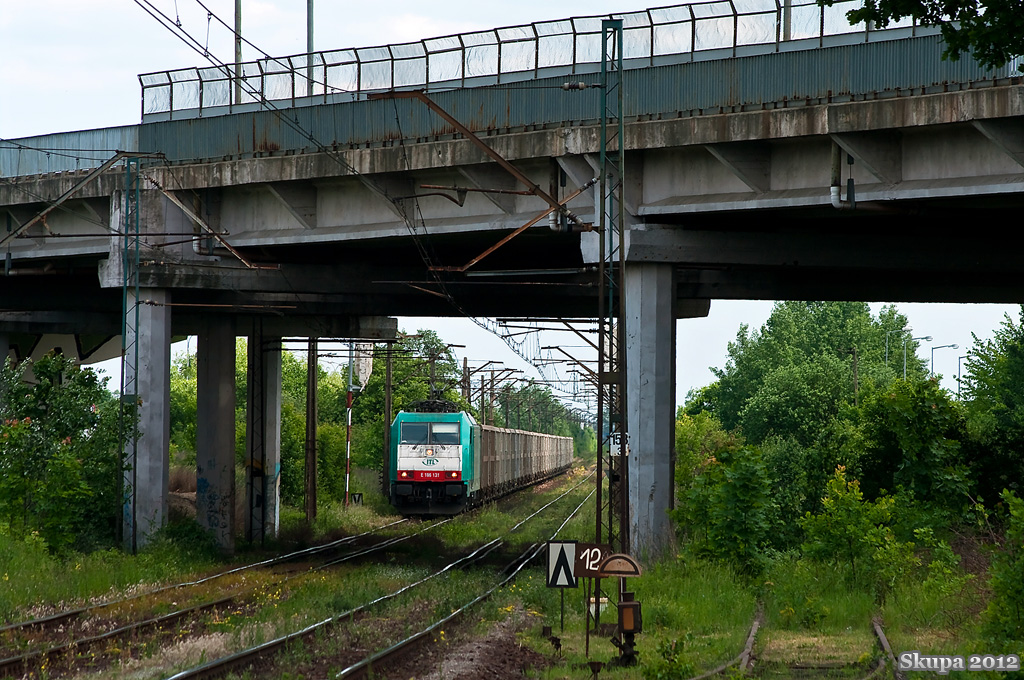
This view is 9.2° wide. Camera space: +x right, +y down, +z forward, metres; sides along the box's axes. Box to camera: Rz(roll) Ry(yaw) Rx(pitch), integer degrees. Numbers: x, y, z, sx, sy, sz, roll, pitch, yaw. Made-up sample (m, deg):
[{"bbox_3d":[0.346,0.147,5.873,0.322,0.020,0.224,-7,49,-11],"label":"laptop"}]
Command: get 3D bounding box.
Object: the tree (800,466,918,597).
[{"bbox_3d":[5.328,2.951,98.000,1.800,2.050,1.700,0,-1,0],"label":"tree"}]

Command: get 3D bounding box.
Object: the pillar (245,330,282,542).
[{"bbox_3d":[-7.069,2.739,181.945,0.880,5.850,0.880,1,-1,-27],"label":"pillar"}]

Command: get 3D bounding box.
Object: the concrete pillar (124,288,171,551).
[{"bbox_3d":[-7.585,1.803,132.946,0.880,5.750,0.880,1,-1,-27],"label":"concrete pillar"}]

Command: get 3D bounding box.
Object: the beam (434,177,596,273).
[{"bbox_3d":[0.043,-2.006,111.000,2.920,1.650,0.100,1,-1,-2],"label":"beam"}]

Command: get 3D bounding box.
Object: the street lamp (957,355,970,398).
[{"bbox_3d":[32.385,5.879,450.000,1.900,9.800,0.300,0,-1,0],"label":"street lamp"}]

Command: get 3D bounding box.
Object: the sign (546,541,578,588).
[{"bbox_3d":[0.650,2.894,82.300,0.400,0.600,0.030,0,-1,0],"label":"sign"}]

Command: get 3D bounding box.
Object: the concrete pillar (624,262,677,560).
[{"bbox_3d":[2.529,1.487,116.445,0.880,5.800,0.880,1,-1,-27],"label":"concrete pillar"}]

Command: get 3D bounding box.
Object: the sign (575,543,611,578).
[{"bbox_3d":[0.912,2.467,71.500,0.420,0.380,0.030,0,-1,0],"label":"sign"}]

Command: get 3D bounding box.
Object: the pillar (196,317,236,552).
[{"bbox_3d":[-7.275,2.321,157.444,0.880,5.900,0.880,1,-1,-27],"label":"pillar"}]

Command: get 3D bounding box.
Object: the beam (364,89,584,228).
[{"bbox_3d":[-0.443,-2.316,82.000,2.800,1.770,0.120,1,-1,-2],"label":"beam"}]

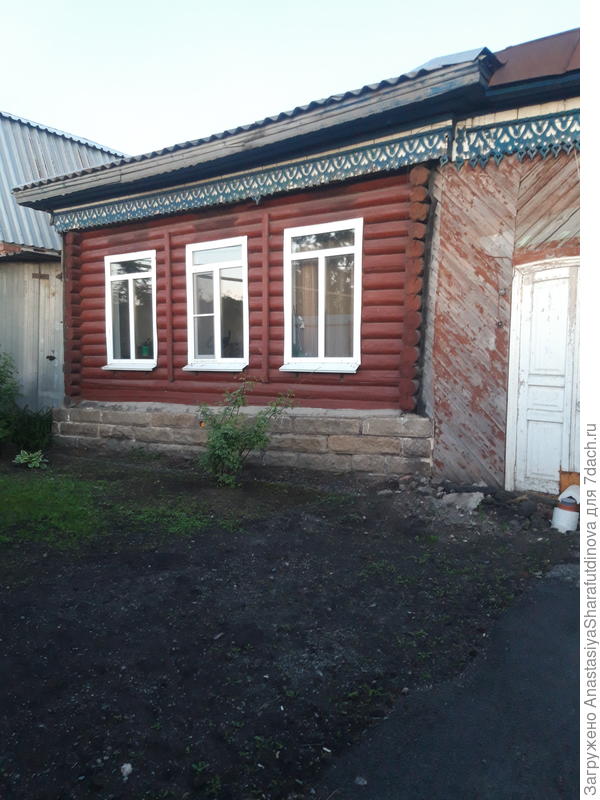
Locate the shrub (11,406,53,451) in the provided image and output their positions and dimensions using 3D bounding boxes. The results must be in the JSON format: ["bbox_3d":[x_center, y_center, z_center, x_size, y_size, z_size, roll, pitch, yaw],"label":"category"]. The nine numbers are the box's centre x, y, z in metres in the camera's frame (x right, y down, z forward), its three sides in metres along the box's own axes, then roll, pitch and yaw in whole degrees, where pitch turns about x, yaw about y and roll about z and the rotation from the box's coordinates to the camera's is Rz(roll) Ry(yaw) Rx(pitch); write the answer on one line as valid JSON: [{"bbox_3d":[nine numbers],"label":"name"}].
[{"bbox_3d":[-4.379,0.465,9.800,0.700,0.730,0.650,3,5,33],"label":"shrub"}]

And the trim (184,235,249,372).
[{"bbox_3d":[-1.129,-1.254,7.995,1.070,1.710,0.150,3,5,33],"label":"trim"}]

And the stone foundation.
[{"bbox_3d":[-1.241,0.488,8.341,6.550,0.730,0.400,1,4,33],"label":"stone foundation"}]

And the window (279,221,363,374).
[{"bbox_3d":[0.243,-1.204,7.115,1.080,1.730,0.150,3,5,33],"label":"window"}]

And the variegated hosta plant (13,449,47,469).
[{"bbox_3d":[-3.947,0.857,8.800,0.520,0.270,0.500,3,5,33],"label":"variegated hosta plant"}]

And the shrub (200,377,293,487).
[{"bbox_3d":[-0.608,0.374,6.700,0.980,1.150,0.900,3,5,33],"label":"shrub"}]

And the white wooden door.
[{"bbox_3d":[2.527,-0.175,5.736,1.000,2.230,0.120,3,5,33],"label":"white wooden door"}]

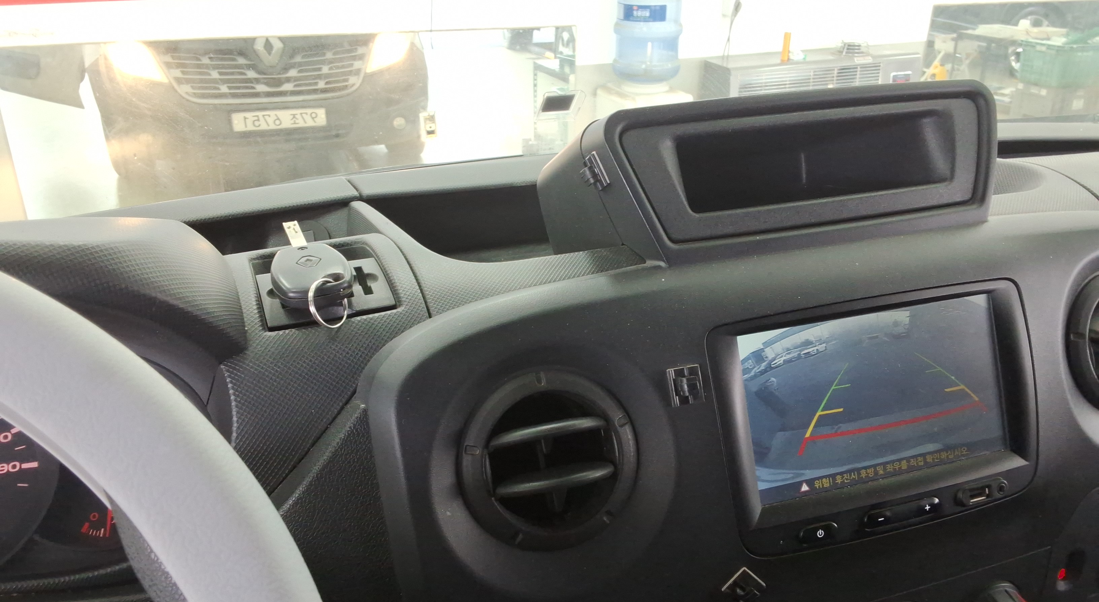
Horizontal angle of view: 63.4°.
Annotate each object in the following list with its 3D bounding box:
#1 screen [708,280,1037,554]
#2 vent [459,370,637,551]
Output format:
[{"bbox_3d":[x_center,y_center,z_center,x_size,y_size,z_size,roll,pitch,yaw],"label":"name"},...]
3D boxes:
[{"bbox_3d":[0.174,0.060,0.478,0.189,0.126,0.024,-9,2,-14],"label":"screen"},{"bbox_3d":[-0.002,0.077,0.442,0.087,0.087,0.035,-9,2,-14],"label":"vent"}]

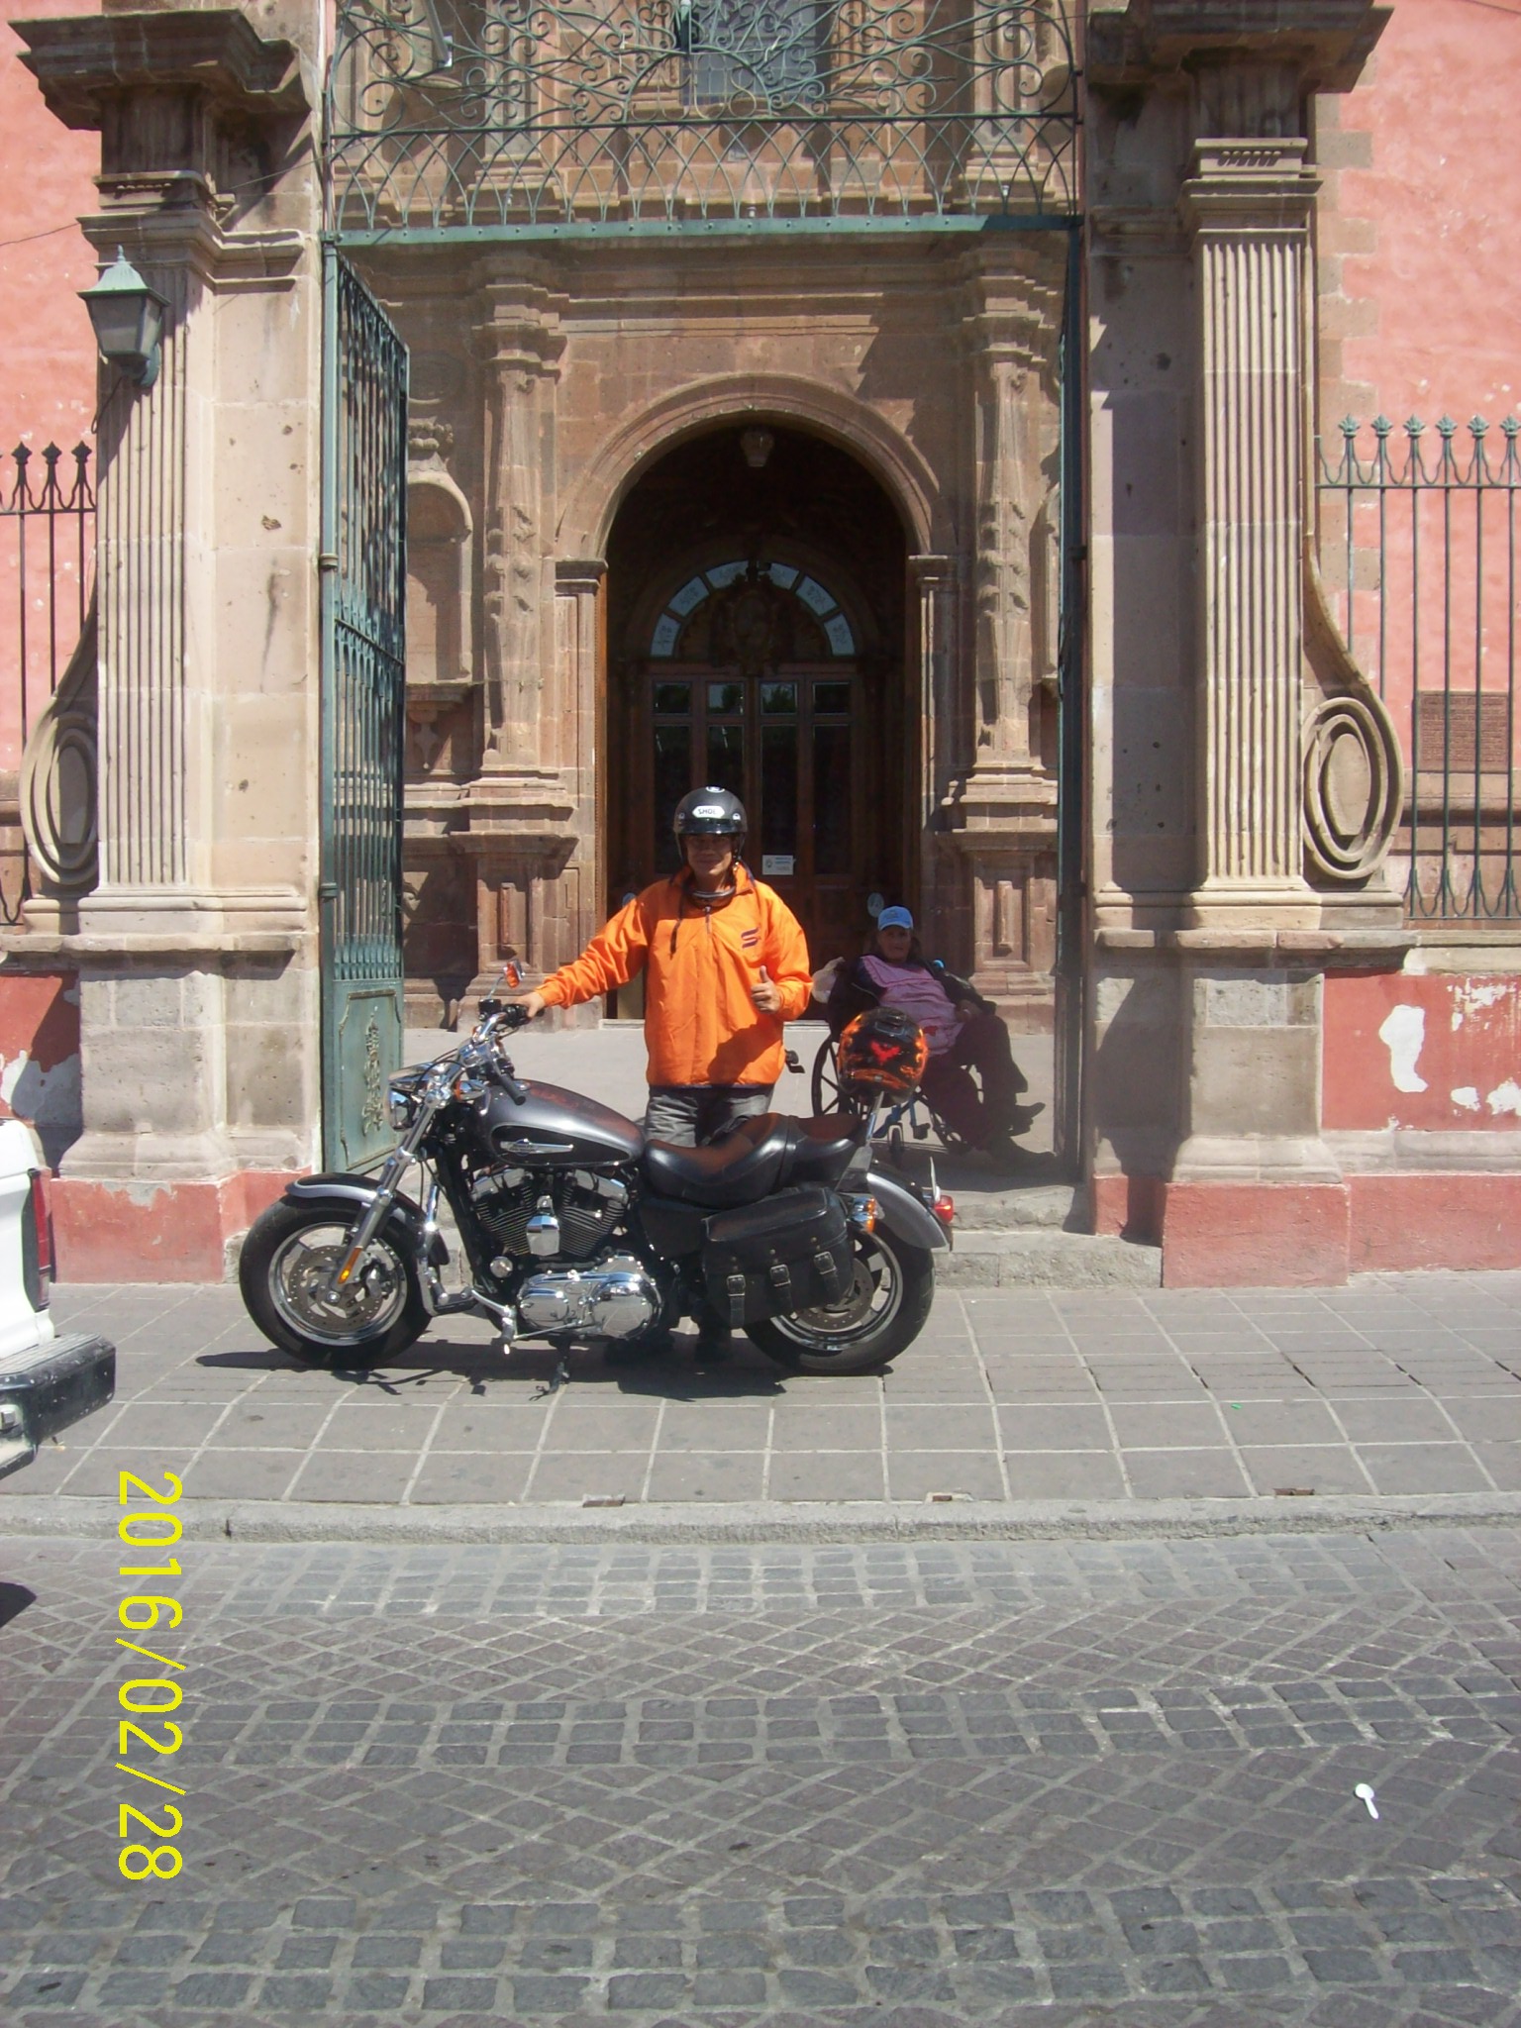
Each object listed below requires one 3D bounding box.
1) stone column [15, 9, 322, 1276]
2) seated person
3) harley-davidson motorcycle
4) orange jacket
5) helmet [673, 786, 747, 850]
[{"bbox_3d":[-2.180,-1.317,8.109,1.020,4.600,0.850,0,3,1],"label":"stone column"},{"bbox_3d":[0.728,0.085,9.100,0.880,1.120,0.620,3,4,44],"label":"seated person"},{"bbox_3d":[-0.495,0.527,6.319,2.200,1.180,0.880,0,3,1],"label":"harley-davidson motorcycle"},{"bbox_3d":[-0.276,-0.119,6.740,0.870,0.720,0.360,0,3,9],"label":"orange jacket"},{"bbox_3d":[-0.161,-0.619,6.700,0.235,0.215,0.285,0,3,3],"label":"helmet"}]

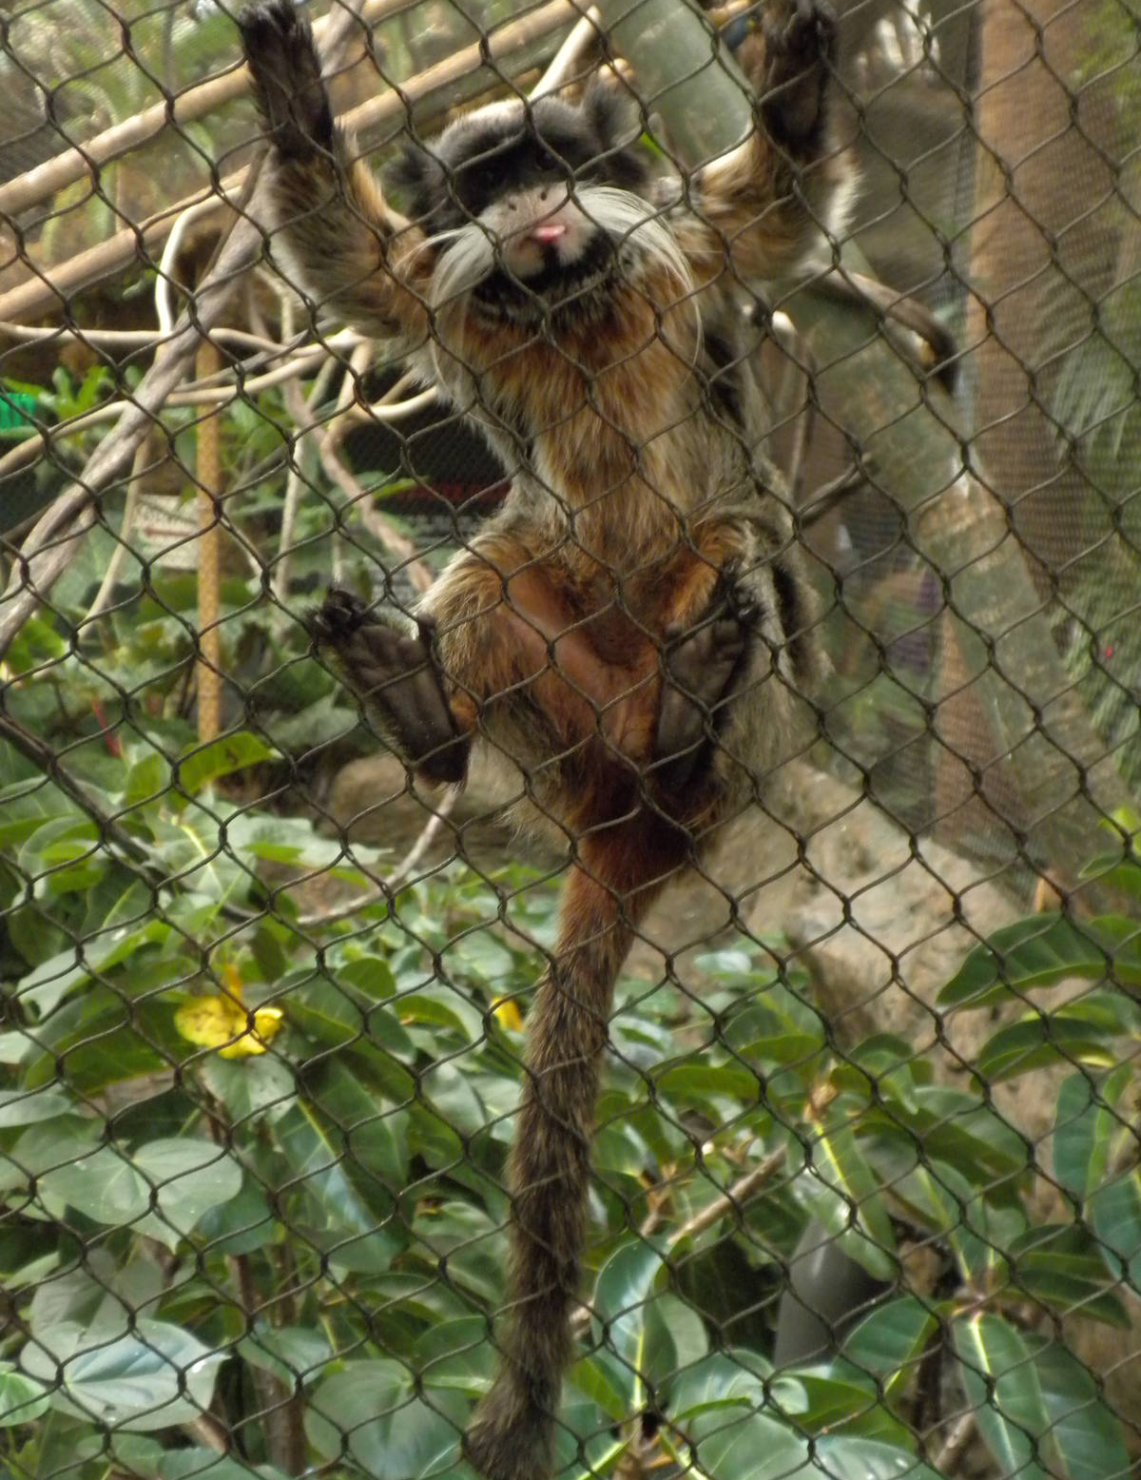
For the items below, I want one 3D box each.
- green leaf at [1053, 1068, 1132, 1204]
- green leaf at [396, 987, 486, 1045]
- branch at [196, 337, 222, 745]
[{"bbox_3d":[0.317,0.241,1.400,0.040,0.085,0.026,14,7,11],"label":"green leaf"},{"bbox_3d":[-0.085,0.181,1.500,0.064,0.034,0.036,24,12,5],"label":"green leaf"},{"bbox_3d":[-0.348,-0.195,2.200,0.024,0.410,0.024,0,7,-8],"label":"branch"}]

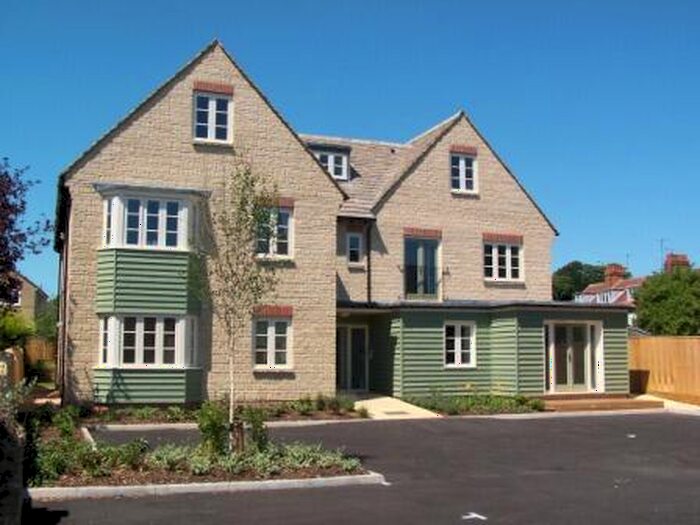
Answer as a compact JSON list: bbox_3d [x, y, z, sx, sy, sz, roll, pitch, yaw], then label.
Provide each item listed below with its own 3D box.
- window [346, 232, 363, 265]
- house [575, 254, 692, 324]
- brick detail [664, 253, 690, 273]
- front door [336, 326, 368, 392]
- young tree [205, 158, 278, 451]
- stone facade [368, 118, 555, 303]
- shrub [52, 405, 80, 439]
[{"bbox_3d":[0.181,-0.418,26.596,0.636,1.113,0.120,2,-6,-20],"label":"window"},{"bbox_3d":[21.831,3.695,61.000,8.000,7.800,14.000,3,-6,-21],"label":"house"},{"bbox_3d":[22.673,0.138,56.000,1.750,1.700,1.100,1,-6,-11],"label":"brick detail"},{"bbox_3d":[0.048,3.011,25.080,1.133,2.033,0.120,2,-6,-20],"label":"front door"},{"bbox_3d":[-1.680,0.670,12.543,1.138,4.406,1.138,1,-6,-8],"label":"young tree"},{"bbox_3d":[3.915,-1.888,28.204,7.087,6.590,0.600,2,-6,-20],"label":"stone facade"},{"bbox_3d":[-4.945,2.771,14.110,0.462,0.512,0.462,2,-6,-19],"label":"shrub"}]

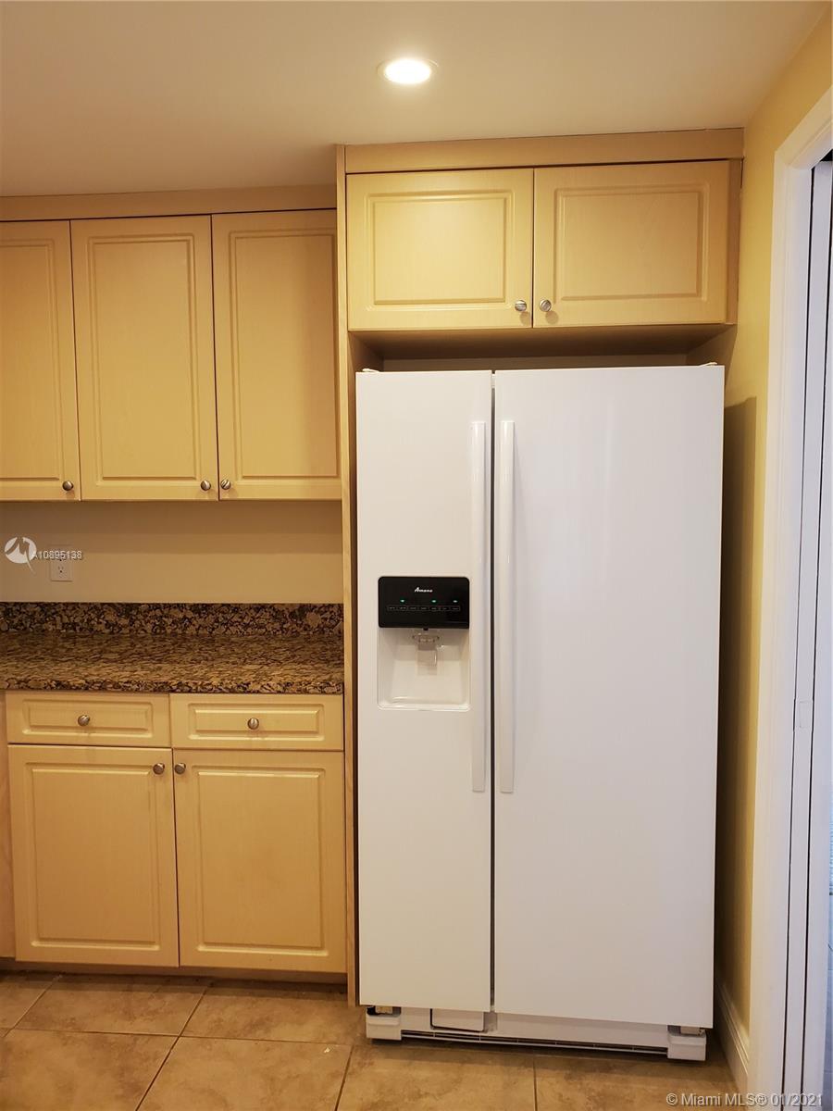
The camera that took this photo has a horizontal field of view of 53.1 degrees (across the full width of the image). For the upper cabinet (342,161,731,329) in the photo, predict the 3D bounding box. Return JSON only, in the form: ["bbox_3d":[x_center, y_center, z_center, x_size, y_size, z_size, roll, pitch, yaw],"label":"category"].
[{"bbox_3d":[0.324,-0.786,2.353,0.954,0.387,0.559,0,5,5],"label":"upper cabinet"}]

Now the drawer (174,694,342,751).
[{"bbox_3d":[-0.404,0.421,2.435,0.463,0.149,0.452,0,5,5],"label":"drawer"}]

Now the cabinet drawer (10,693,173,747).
[{"bbox_3d":[-0.867,0.421,2.471,0.457,0.149,0.452,0,5,5],"label":"cabinet drawer"}]

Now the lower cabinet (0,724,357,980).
[{"bbox_3d":[-0.626,0.741,2.560,0.924,0.809,0.612,0,5,5],"label":"lower cabinet"}]

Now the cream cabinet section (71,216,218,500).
[{"bbox_3d":[-0.783,-0.587,2.616,0.421,0.820,0.335,0,5,5],"label":"cream cabinet section"}]

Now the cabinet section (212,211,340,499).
[{"bbox_3d":[-0.366,-0.586,2.581,0.416,0.820,0.335,0,5,5],"label":"cabinet section"}]

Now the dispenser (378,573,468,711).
[{"bbox_3d":[0.022,0.208,2.048,0.223,0.325,0.101,0,5,6],"label":"dispenser"}]

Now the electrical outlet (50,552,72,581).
[{"bbox_3d":[-1.221,0.032,2.867,0.073,0.112,0.010,0,5,5],"label":"electrical outlet"}]

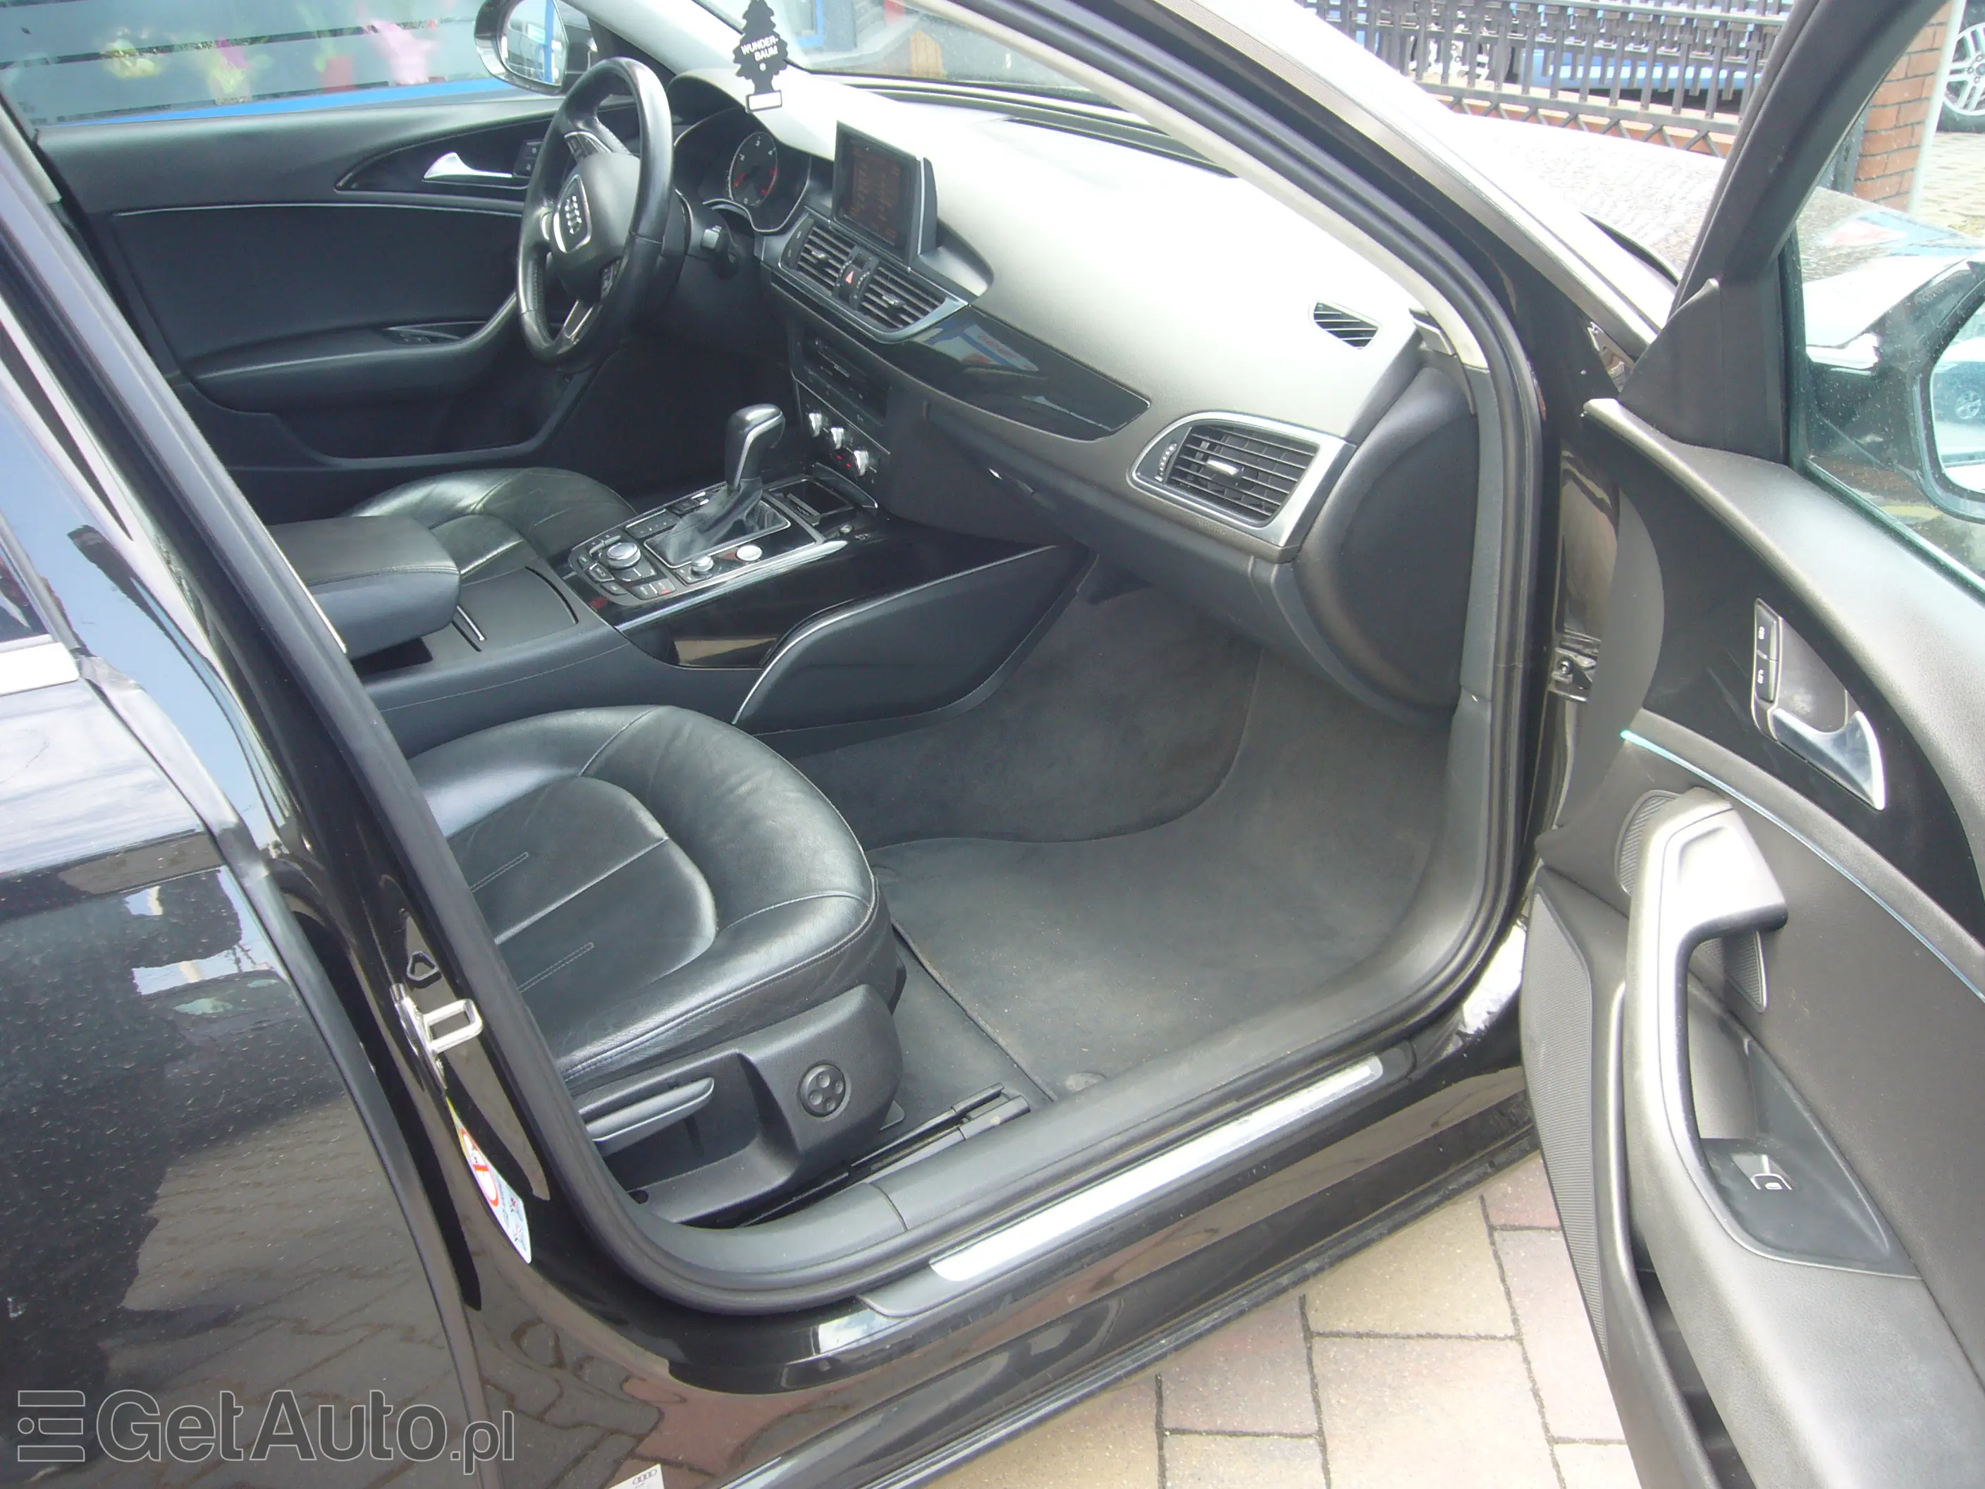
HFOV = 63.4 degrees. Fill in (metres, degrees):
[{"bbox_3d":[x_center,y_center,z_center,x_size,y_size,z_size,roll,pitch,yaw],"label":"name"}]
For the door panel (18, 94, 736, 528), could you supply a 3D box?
[{"bbox_3d":[-0.720,-0.562,2.162,0.900,0.590,0.140,-18,35,-26],"label":"door panel"}]

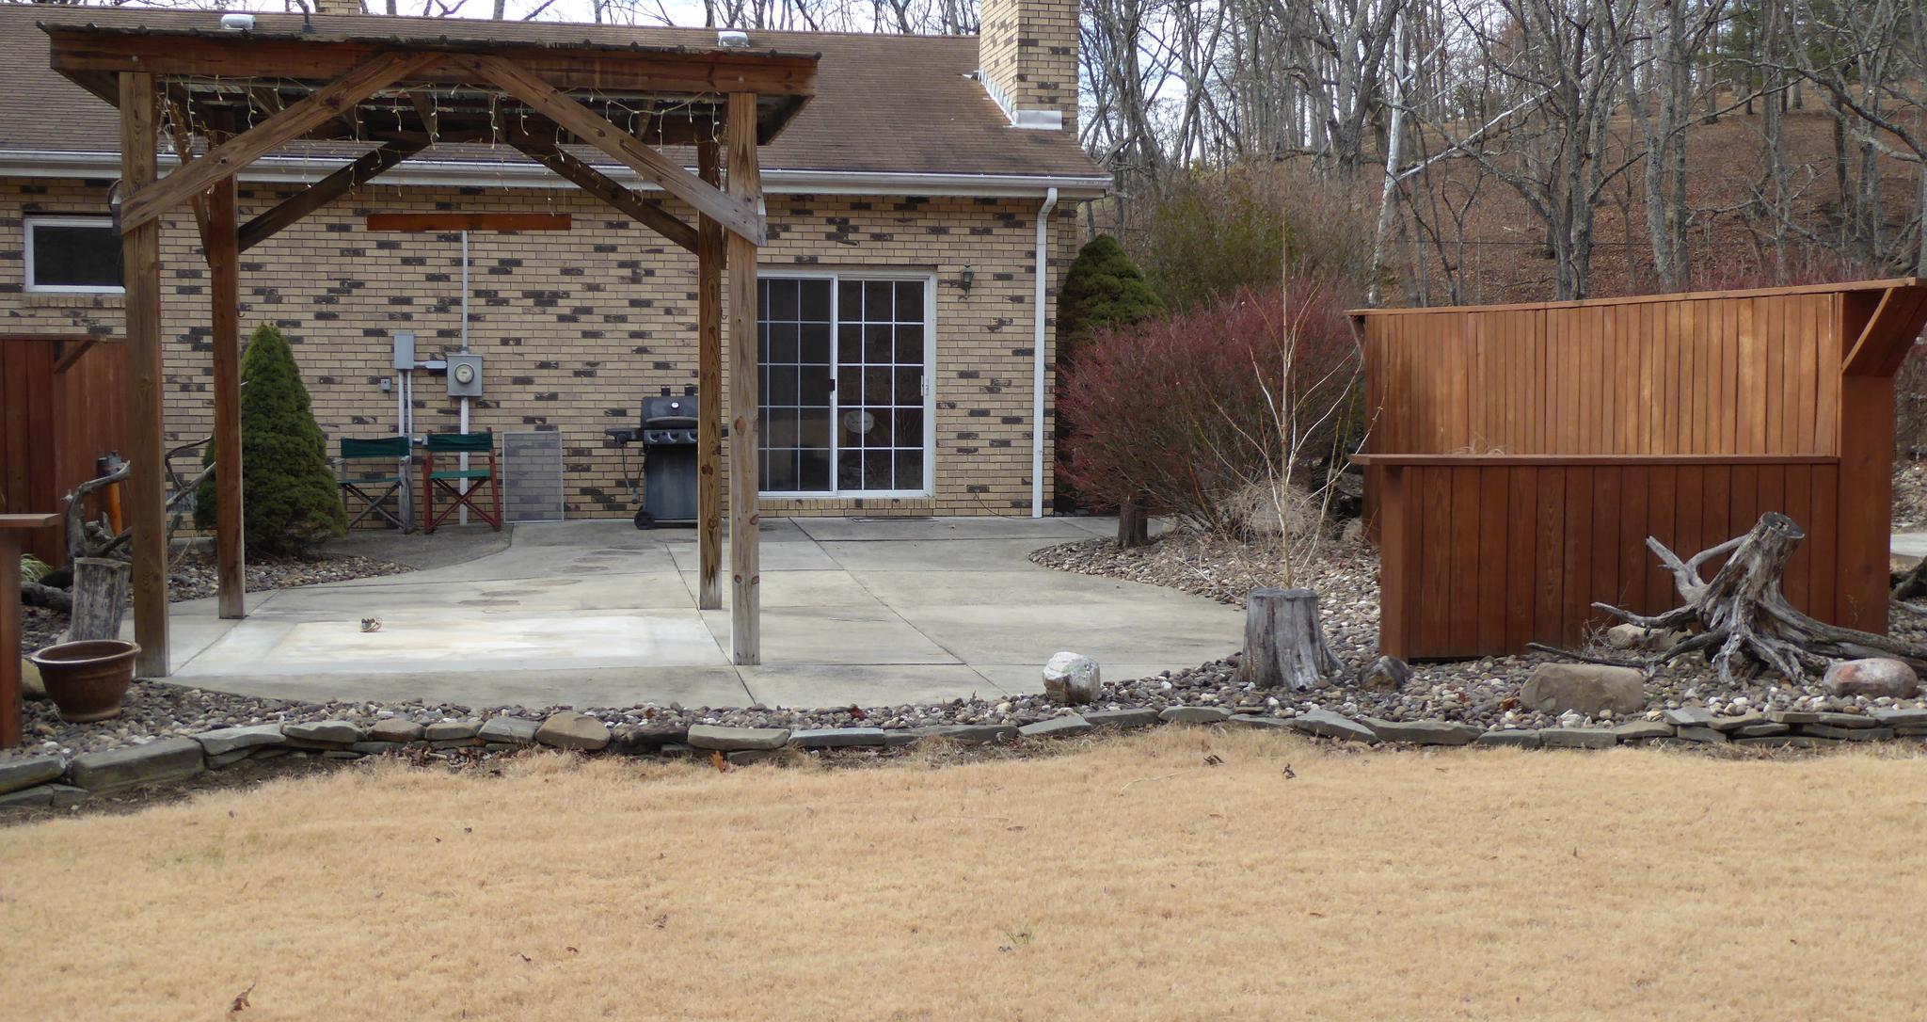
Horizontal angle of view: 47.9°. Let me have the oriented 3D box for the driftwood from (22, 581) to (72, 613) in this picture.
[{"bbox_3d":[-5.528,0.527,13.100,0.500,0.170,0.180,2,3,32],"label":"driftwood"}]

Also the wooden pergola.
[{"bbox_3d":[-2.799,-0.834,12.067,3.700,3.120,3.120,0,3,-11],"label":"wooden pergola"}]

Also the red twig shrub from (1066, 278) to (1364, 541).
[{"bbox_3d":[2.008,-0.812,17.600,2.400,2.080,2.250,0,3,-11],"label":"red twig shrub"}]

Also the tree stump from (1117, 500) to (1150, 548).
[{"bbox_3d":[1.322,0.094,16.950,0.250,0.380,0.250,0,3,0],"label":"tree stump"}]

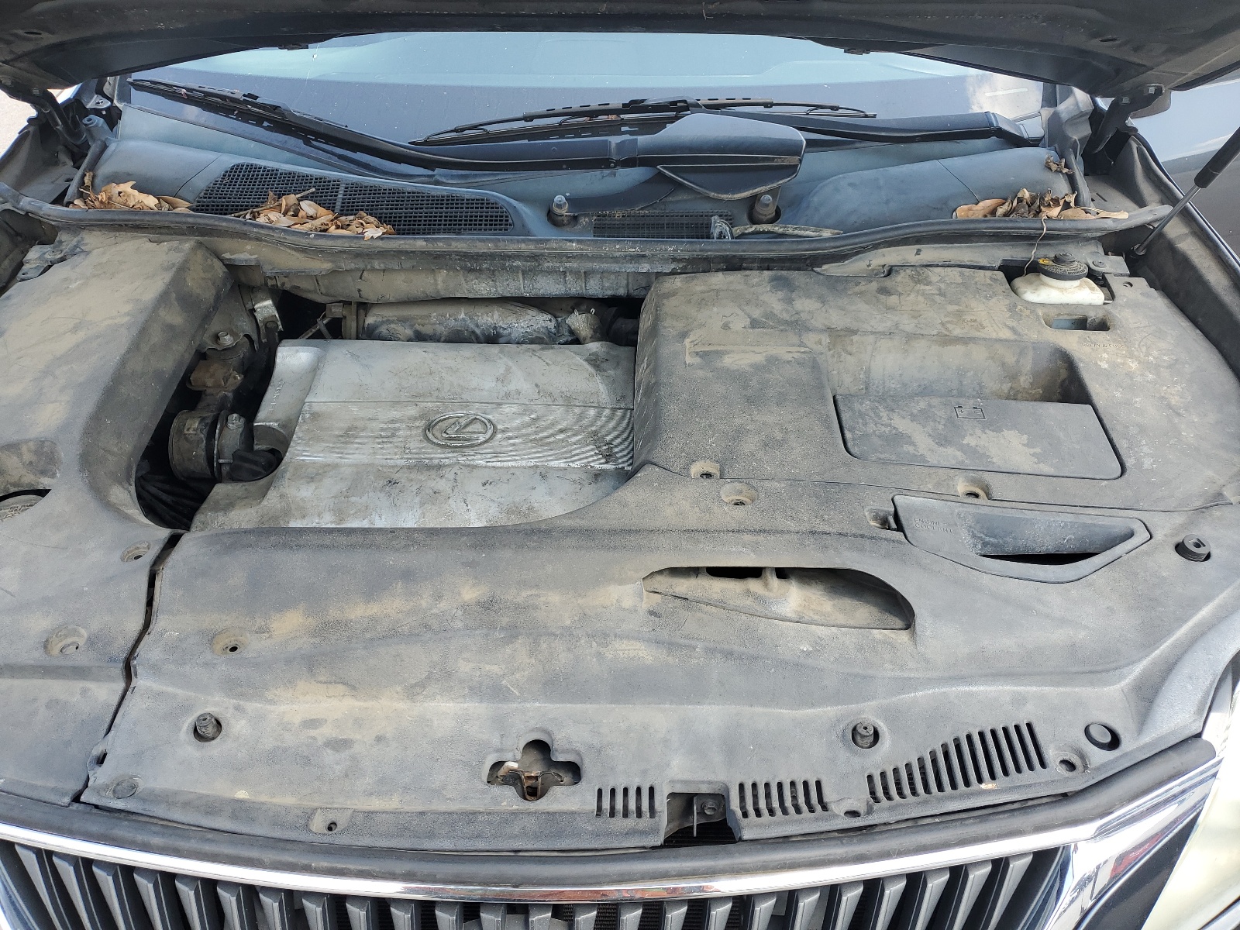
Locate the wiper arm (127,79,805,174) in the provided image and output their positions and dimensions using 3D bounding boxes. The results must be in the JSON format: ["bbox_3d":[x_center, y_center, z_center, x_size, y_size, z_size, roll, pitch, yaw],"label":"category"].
[{"bbox_3d":[-0.314,-0.479,1.301,1.125,0.076,0.195,12,41,15],"label":"wiper arm"}]

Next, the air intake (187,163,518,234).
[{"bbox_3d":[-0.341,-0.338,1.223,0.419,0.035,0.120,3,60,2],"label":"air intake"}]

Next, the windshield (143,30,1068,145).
[{"bbox_3d":[-0.048,-0.770,1.449,1.480,0.170,0.950,0,71,0],"label":"windshield"}]

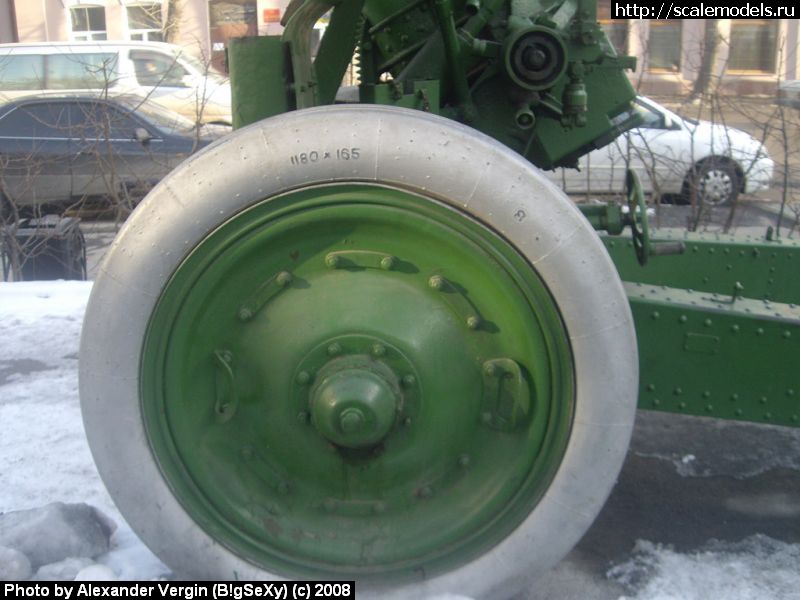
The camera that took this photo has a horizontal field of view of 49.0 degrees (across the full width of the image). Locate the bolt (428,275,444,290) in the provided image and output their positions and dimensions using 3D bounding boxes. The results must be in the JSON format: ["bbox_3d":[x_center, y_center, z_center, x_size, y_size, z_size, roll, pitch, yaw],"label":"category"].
[{"bbox_3d":[0.074,-0.036,1.801,0.029,0.029,0.026,0,15,1],"label":"bolt"}]

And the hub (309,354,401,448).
[{"bbox_3d":[-0.091,0.217,1.761,0.187,0.187,0.127,0,15,1],"label":"hub"}]

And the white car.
[{"bbox_3d":[2.205,-1.898,10.504,4.400,1.450,1.700,1,15,3],"label":"white car"}]

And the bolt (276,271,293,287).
[{"bbox_3d":[-0.238,-0.044,1.803,0.029,0.029,0.026,0,15,1],"label":"bolt"}]

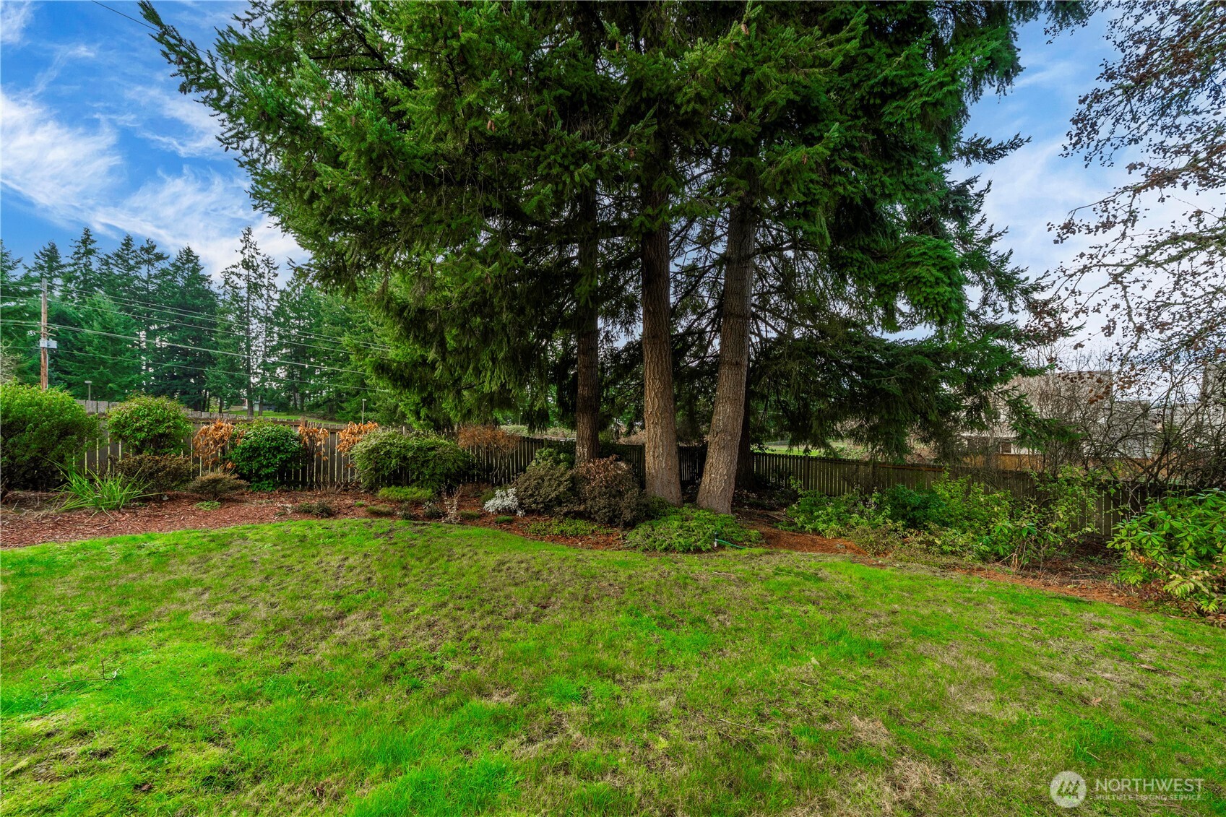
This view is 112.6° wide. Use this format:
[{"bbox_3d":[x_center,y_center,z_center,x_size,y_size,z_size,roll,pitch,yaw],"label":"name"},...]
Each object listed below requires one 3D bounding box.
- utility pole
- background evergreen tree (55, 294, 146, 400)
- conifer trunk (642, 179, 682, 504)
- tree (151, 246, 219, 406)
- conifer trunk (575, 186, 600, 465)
[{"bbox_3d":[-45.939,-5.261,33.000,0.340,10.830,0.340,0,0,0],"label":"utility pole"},{"bbox_3d":[-55.971,-6.416,44.500,6.200,12.210,6.200,0,0,38],"label":"background evergreen tree"},{"bbox_3d":[1.279,-1.693,10.700,0.980,8.600,0.920,0,0,0],"label":"conifer trunk"},{"bbox_3d":[-58.685,-10.831,56.000,6.800,22.710,6.800,0,0,44],"label":"tree"},{"bbox_3d":[-0.795,-2.326,12.800,0.740,9.330,0.720,0,0,0],"label":"conifer trunk"}]

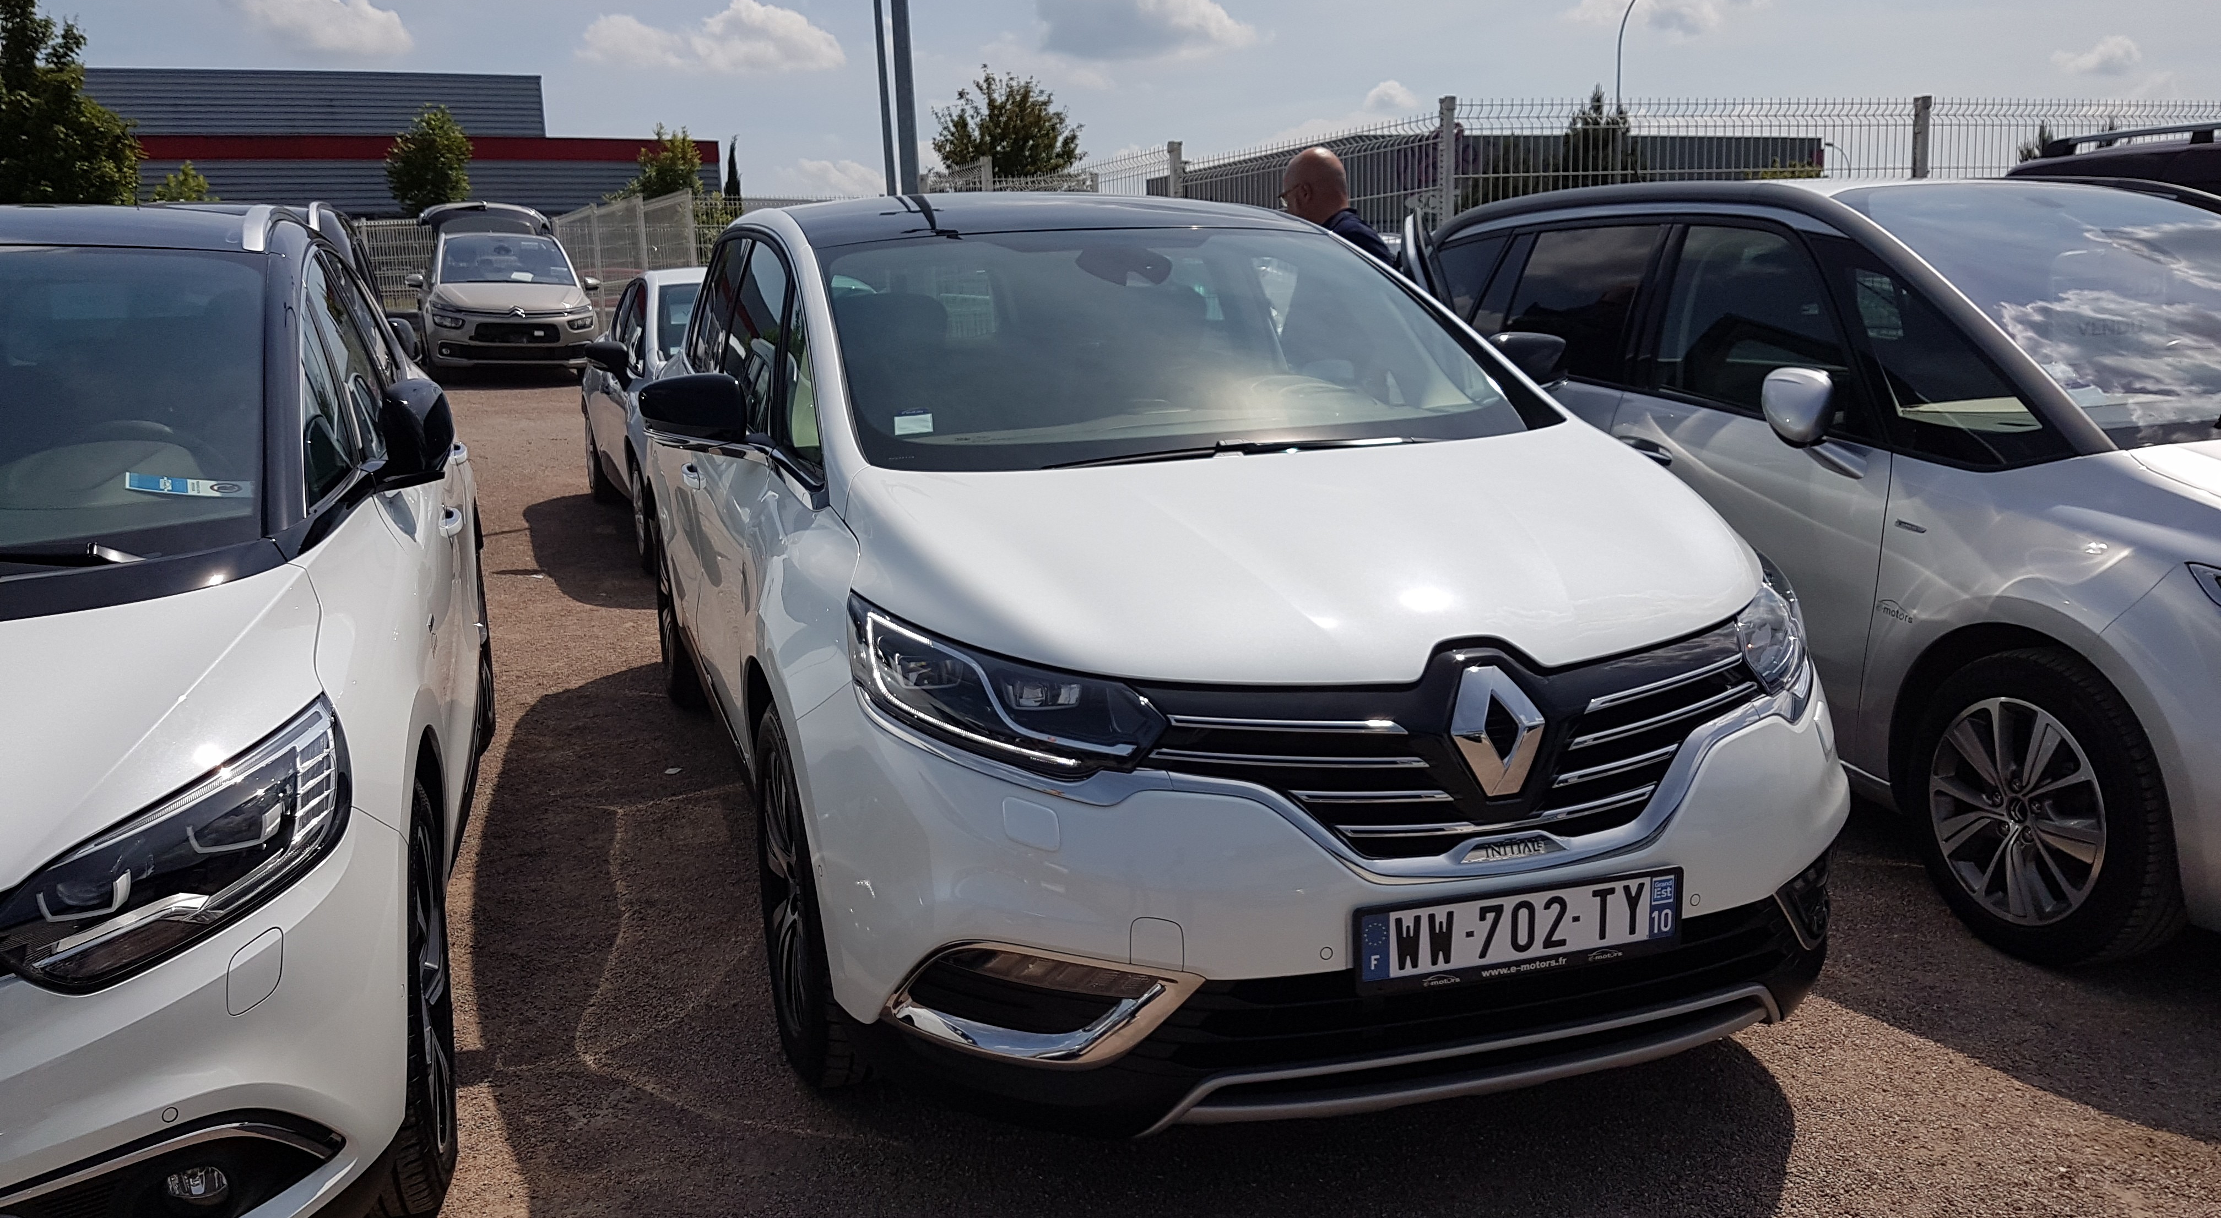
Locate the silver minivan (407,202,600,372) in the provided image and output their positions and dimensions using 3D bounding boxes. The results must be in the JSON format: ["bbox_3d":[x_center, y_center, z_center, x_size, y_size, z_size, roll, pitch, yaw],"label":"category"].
[{"bbox_3d":[-7.308,-3.812,19.790,1.950,2.000,4.650,-6,13,-24],"label":"silver minivan"}]

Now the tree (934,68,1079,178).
[{"bbox_3d":[-1.659,-6.562,27.449,2.600,4.460,2.600,-1,12,0],"label":"tree"}]

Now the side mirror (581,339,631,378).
[{"bbox_3d":[-2.730,-1.356,9.020,0.250,0.190,0.150,-5,12,-18],"label":"side mirror"}]

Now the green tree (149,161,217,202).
[{"bbox_3d":[-21.091,-8.242,38.406,2.000,4.030,2.000,-1,12,0],"label":"green tree"}]

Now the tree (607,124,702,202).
[{"bbox_3d":[-8.973,-7.555,33.419,2.100,4.160,2.100,-1,12,0],"label":"tree"}]

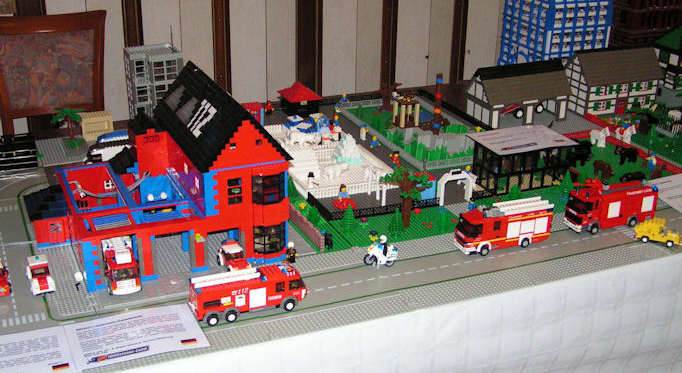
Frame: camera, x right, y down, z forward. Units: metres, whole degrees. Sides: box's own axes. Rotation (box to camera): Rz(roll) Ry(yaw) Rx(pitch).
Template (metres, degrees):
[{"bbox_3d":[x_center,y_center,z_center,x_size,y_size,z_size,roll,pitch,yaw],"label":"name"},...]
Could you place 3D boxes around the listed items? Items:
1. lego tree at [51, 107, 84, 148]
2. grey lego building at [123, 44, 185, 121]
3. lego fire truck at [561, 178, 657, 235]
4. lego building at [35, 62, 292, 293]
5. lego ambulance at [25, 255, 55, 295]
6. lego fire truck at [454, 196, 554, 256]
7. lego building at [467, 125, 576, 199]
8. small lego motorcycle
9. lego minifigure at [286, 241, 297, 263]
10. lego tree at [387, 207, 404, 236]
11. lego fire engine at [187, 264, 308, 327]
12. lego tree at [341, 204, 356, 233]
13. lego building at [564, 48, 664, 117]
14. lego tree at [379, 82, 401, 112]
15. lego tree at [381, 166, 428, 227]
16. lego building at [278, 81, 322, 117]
[{"bbox_3d":[-0.697,-0.154,2.224,0.084,0.094,0.082,-8,24,-22],"label":"lego tree"},{"bbox_3d":[-0.494,-0.250,2.308,0.134,0.236,0.085,-8,24,-22],"label":"grey lego building"},{"bbox_3d":[0.568,0.032,1.817,0.203,0.113,0.050,-8,24,-22],"label":"lego fire truck"},{"bbox_3d":[-0.376,-0.043,1.710,0.455,0.298,0.428,-8,24,-22],"label":"lego building"},{"bbox_3d":[-0.536,0.153,1.544,0.039,0.051,0.094,-8,24,-22],"label":"lego ambulance"},{"bbox_3d":[0.324,0.080,1.719,0.198,0.087,0.049,-8,24,-22],"label":"lego fire truck"},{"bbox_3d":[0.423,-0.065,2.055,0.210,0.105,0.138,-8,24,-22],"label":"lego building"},{"bbox_3d":[0.076,0.131,1.637,0.062,0.045,0.023,5,22,9],"label":"small lego motorcycle"},{"bbox_3d":[-0.094,0.124,1.648,0.025,0.043,0.017,-8,24,-22],"label":"lego minifigure"},{"bbox_3d":[0.114,0.071,1.766,0.034,0.062,0.034,1,22,0],"label":"lego tree"},{"bbox_3d":[-0.155,0.179,1.467,0.191,0.075,0.049,-8,24,-22],"label":"lego fire engine"},{"bbox_3d":[0.018,0.065,1.770,0.032,0.065,0.032,1,22,0],"label":"lego tree"},{"bbox_3d":[0.811,-0.326,2.613,0.268,0.180,0.145,-8,24,-22],"label":"lego building"},{"bbox_3d":[0.141,-0.269,2.586,0.072,0.088,0.062,-8,24,-22],"label":"lego tree"},{"bbox_3d":[0.130,0.023,1.786,0.101,0.134,0.093,-8,24,-22],"label":"lego tree"},{"bbox_3d":[-0.119,-0.264,2.544,0.102,0.085,0.112,-8,24,-22],"label":"lego building"}]

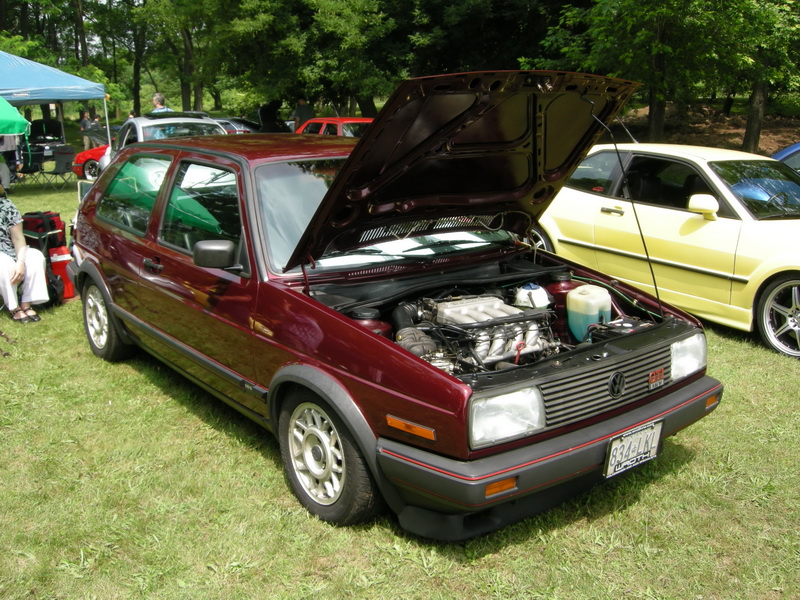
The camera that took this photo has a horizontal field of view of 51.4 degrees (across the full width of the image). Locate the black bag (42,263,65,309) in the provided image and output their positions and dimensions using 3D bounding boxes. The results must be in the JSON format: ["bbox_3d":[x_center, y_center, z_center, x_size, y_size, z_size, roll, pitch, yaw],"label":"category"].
[{"bbox_3d":[-2.712,-0.130,6.447,0.190,0.350,0.170,-3,15,-11],"label":"black bag"}]

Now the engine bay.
[{"bbox_3d":[0.416,0.150,3.426,1.280,0.460,0.900,-11,18,-37],"label":"engine bay"}]

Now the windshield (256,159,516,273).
[{"bbox_3d":[-0.083,-0.434,3.936,1.400,0.600,0.110,-11,-25,-37],"label":"windshield"}]

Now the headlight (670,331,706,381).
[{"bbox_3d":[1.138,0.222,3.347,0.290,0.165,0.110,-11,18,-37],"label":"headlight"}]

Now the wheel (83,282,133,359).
[{"bbox_3d":[-1.785,0.095,5.161,0.195,0.575,0.575,-10,18,-37],"label":"wheel"}]

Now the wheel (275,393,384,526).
[{"bbox_3d":[-0.252,0.585,3.281,0.195,0.575,0.575,-10,18,-37],"label":"wheel"}]

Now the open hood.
[{"bbox_3d":[0.297,-0.545,3.489,1.420,1.000,0.120,-10,59,-37],"label":"open hood"}]

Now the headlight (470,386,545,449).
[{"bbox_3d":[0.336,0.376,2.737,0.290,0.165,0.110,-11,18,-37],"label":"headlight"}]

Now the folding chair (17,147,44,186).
[{"bbox_3d":[-7.417,-2.639,16.700,0.640,0.840,0.540,-7,16,-28],"label":"folding chair"}]

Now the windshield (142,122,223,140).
[{"bbox_3d":[-3.271,-2.479,12.879,1.360,0.480,0.680,-8,17,-33],"label":"windshield"}]

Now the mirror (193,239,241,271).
[{"bbox_3d":[-0.789,-0.185,3.524,0.190,0.125,0.100,-10,18,-37],"label":"mirror"}]

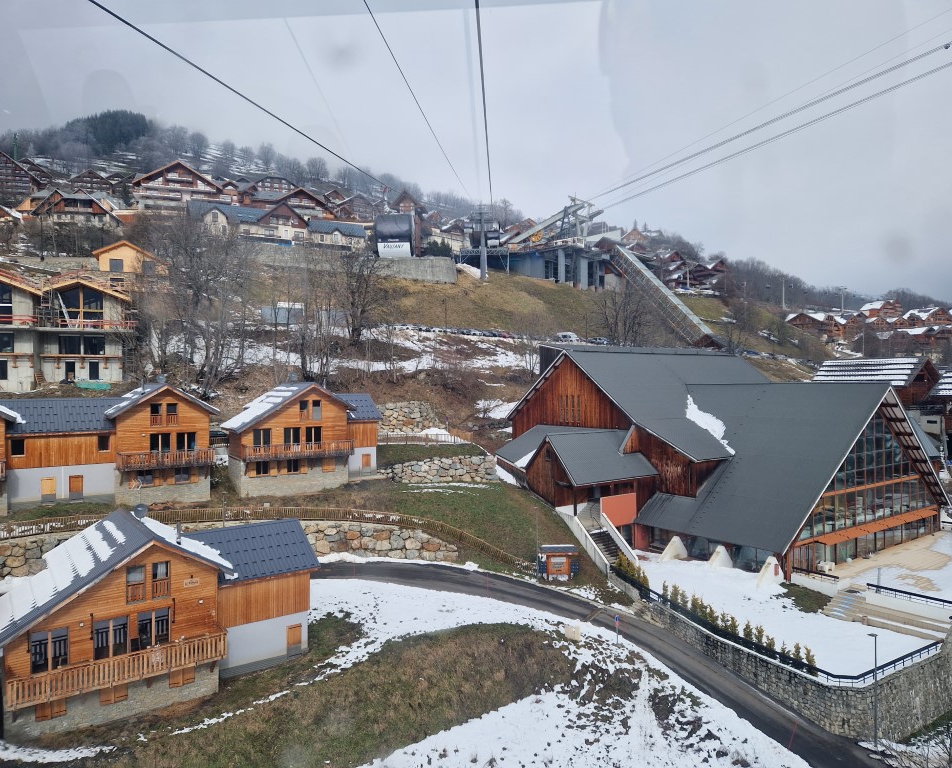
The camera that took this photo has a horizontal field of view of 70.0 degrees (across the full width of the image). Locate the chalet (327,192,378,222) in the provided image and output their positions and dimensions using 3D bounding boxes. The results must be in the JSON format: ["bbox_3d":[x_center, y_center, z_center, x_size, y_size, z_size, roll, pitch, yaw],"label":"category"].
[{"bbox_3d":[-42.850,-61.389,238.000,16.000,11.500,13.000,0,0,-36],"label":"chalet"}]

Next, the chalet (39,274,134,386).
[{"bbox_3d":[-45.319,-5.976,80.980,9.900,12.100,11.000,0,0,-20],"label":"chalet"}]

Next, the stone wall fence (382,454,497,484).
[{"bbox_3d":[-3.433,7.995,64.000,10.900,2.700,1.000,0,0,-10],"label":"stone wall fence"}]

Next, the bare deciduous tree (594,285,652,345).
[{"bbox_3d":[28.182,-12.897,130.000,10.900,12.000,10.000,0,0,0],"label":"bare deciduous tree"}]

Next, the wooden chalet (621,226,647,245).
[{"bbox_3d":[61.226,-56.027,262.000,10.900,8.500,10.500,0,0,-15],"label":"wooden chalet"}]

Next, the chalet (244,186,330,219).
[{"bbox_3d":[-57.014,-54.262,208.000,24.000,12.000,15.000,0,0,-34],"label":"chalet"}]

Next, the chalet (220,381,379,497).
[{"bbox_3d":[-15.798,4.696,63.334,13.631,9.308,9.950,0,0,-29],"label":"chalet"}]

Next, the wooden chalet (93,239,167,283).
[{"bbox_3d":[-52.936,-17.961,105.450,10.600,7.200,9.800,0,0,-22],"label":"wooden chalet"}]

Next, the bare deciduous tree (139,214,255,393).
[{"bbox_3d":[-32.863,-9.465,80.000,13.600,21.000,12.000,0,0,0],"label":"bare deciduous tree"}]

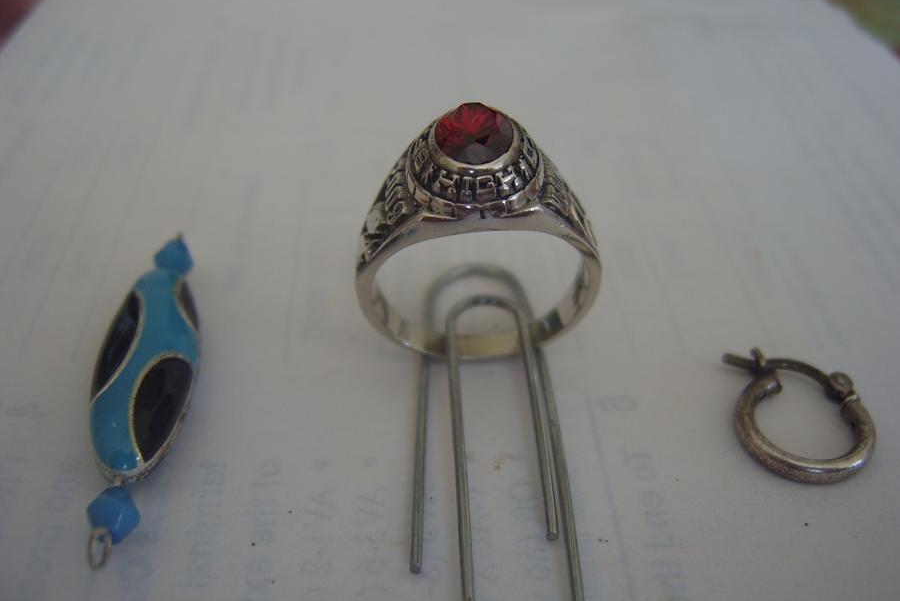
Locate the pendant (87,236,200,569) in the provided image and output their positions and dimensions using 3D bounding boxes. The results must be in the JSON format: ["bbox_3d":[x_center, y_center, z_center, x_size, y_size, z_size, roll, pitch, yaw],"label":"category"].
[{"bbox_3d":[-0.029,0.006,0.077,0.009,0.006,0.039,-2,45,-2],"label":"pendant"}]

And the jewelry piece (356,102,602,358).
[{"bbox_3d":[0.003,-0.004,0.073,0.023,0.027,0.010,1,45,1],"label":"jewelry piece"}]

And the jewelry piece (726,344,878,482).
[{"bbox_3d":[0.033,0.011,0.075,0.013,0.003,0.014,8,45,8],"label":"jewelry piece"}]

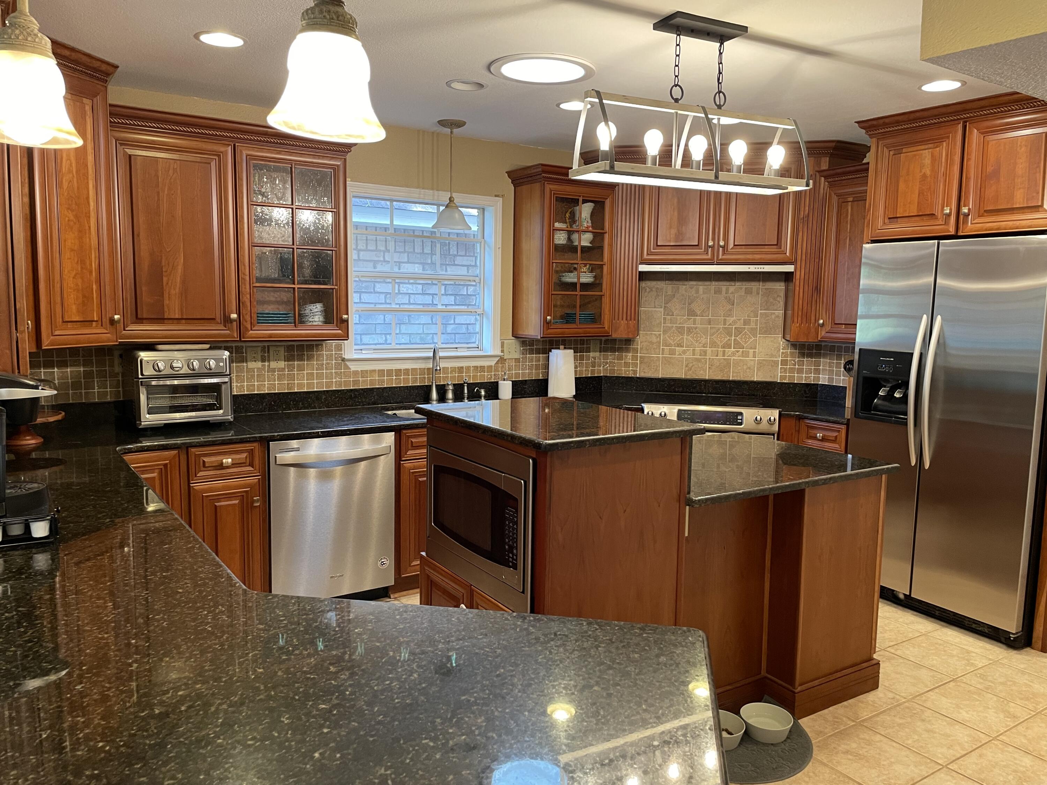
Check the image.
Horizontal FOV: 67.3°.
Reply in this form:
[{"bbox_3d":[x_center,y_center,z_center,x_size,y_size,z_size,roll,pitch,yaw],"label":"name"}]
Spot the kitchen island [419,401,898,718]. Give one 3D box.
[{"bbox_3d":[0.510,0.611,3.118,1.585,1.095,1.070,-3,8,-32],"label":"kitchen island"}]

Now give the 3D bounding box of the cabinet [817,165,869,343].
[{"bbox_3d":[1.941,-0.763,4.405,0.370,0.965,0.460,-3,8,-32],"label":"cabinet"}]

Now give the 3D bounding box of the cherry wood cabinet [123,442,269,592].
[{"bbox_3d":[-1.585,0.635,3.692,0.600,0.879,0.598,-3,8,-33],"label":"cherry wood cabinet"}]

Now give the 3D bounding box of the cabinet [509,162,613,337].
[{"bbox_3d":[0.247,-0.837,4.854,0.613,0.994,0.377,-3,8,-33],"label":"cabinet"}]

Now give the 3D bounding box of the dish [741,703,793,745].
[{"bbox_3d":[0.853,1.169,2.764,0.180,0.065,0.180,1,6,0],"label":"dish"}]

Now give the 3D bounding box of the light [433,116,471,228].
[{"bbox_3d":[-0.382,-1.150,4.205,0.213,0.568,0.213,1,6,0],"label":"light"}]

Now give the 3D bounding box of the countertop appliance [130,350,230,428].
[{"bbox_3d":[-1.593,-0.027,3.667,0.395,0.355,0.380,-3,8,-32],"label":"countertop appliance"}]

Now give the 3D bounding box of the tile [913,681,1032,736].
[{"bbox_3d":[1.742,1.222,3.044,0.326,0.012,0.324,-3,8,-33],"label":"tile"}]

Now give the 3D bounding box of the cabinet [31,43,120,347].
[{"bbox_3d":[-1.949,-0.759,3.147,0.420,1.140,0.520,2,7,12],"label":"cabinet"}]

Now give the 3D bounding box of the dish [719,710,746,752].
[{"bbox_3d":[0.678,1.172,2.715,0.178,0.065,0.178,1,6,0],"label":"dish"}]

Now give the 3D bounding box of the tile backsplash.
[{"bbox_3d":[-0.095,-0.335,4.154,4.332,0.704,1.286,-3,8,-33],"label":"tile backsplash"}]

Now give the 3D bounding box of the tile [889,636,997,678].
[{"bbox_3d":[1.850,1.172,3.489,0.326,0.012,0.324,-3,8,-33],"label":"tile"}]

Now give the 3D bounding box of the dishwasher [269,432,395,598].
[{"bbox_3d":[-1.048,0.609,4.000,0.609,0.859,0.613,-3,8,-33],"label":"dishwasher"}]

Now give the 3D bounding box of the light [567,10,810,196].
[{"bbox_3d":[0.597,-0.983,2.691,0.842,0.523,0.233,-2,7,-24],"label":"light"}]

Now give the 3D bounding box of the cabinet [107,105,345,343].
[{"bbox_3d":[-1.391,-0.743,3.777,1.121,0.990,0.377,-3,8,-33],"label":"cabinet"}]

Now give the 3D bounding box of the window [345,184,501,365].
[{"bbox_3d":[-0.568,-0.646,4.530,1.000,1.000,0.130,-3,8,-32],"label":"window"}]

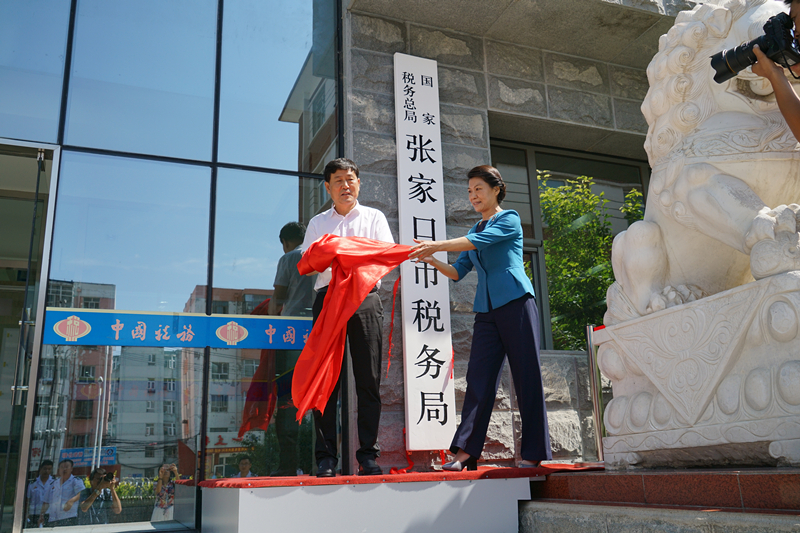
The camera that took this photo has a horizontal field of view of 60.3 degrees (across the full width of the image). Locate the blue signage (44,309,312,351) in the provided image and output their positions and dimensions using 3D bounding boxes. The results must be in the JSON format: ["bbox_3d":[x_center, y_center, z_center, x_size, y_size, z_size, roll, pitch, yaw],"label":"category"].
[{"bbox_3d":[-1.143,0.362,3.954,1.600,0.205,0.030,4,-16,-21],"label":"blue signage"}]

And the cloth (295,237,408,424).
[{"bbox_3d":[-0.222,0.289,3.216,0.540,0.860,0.320,-1,-15,-3],"label":"cloth"}]

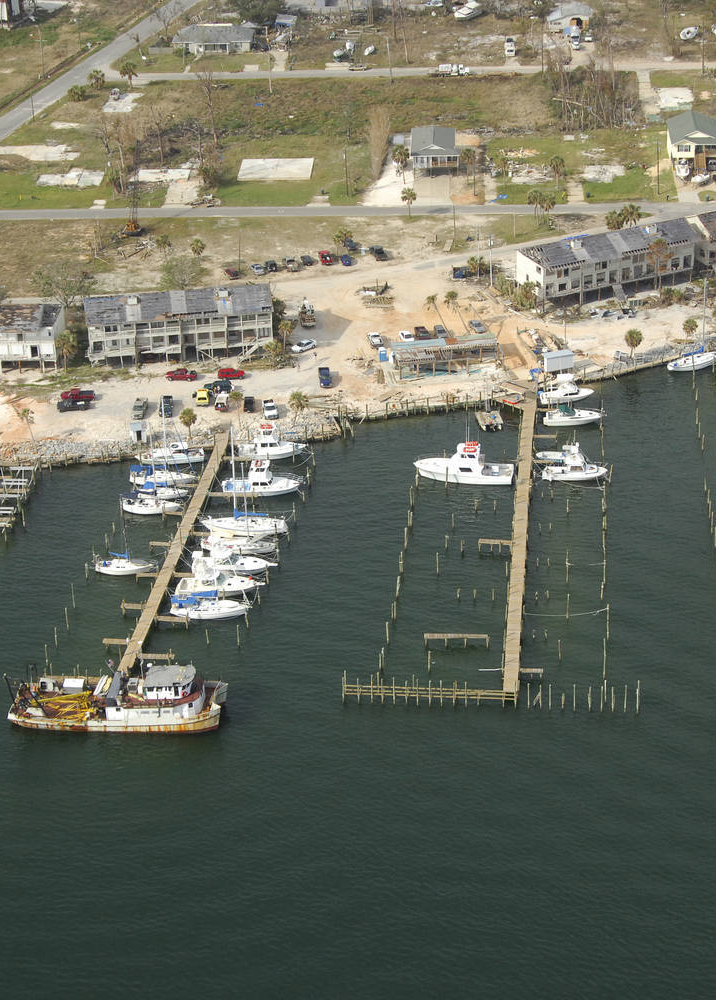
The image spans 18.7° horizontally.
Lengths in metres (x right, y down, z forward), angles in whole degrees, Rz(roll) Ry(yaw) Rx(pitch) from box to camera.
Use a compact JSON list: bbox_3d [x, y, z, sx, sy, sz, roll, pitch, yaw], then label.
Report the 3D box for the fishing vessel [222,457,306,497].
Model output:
[{"bbox_3d":[-14.534,-3.713,330.239,12.000,5.400,4.000,0,23,3],"label":"fishing vessel"}]

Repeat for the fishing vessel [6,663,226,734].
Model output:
[{"bbox_3d":[-29.396,23.346,264.860,25.900,6.700,8.000,1,23,4],"label":"fishing vessel"}]

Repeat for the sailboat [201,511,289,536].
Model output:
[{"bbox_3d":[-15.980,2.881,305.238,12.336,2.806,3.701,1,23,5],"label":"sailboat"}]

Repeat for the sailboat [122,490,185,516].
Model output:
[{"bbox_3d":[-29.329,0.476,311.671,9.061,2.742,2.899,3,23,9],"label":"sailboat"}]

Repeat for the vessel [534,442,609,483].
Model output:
[{"bbox_3d":[33.447,-6.144,333.502,9.900,5.700,3.500,0,23,3],"label":"vessel"}]

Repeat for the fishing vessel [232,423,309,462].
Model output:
[{"bbox_3d":[-13.457,-9.537,343.913,11.200,5.500,4.000,0,23,3],"label":"fishing vessel"}]

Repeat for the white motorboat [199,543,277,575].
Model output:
[{"bbox_3d":[-16.592,7.429,292.933,11.300,4.077,3.973,1,23,6],"label":"white motorboat"}]

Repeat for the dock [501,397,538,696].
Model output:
[{"bbox_3d":[22.823,3.752,301.713,2.100,2.000,99.582,1,23,5],"label":"dock"}]

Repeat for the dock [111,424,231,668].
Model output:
[{"bbox_3d":[-25.654,6.386,311.229,2.000,1.900,84.640,1,23,5],"label":"dock"}]

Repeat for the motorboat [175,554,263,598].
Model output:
[{"bbox_3d":[-18.153,9.866,286.156,12.068,4.950,4.103,2,23,7],"label":"motorboat"}]

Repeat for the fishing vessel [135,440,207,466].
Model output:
[{"bbox_3d":[-29.780,-7.898,343.449,10.900,3.400,3.600,-3,23,-5],"label":"fishing vessel"}]

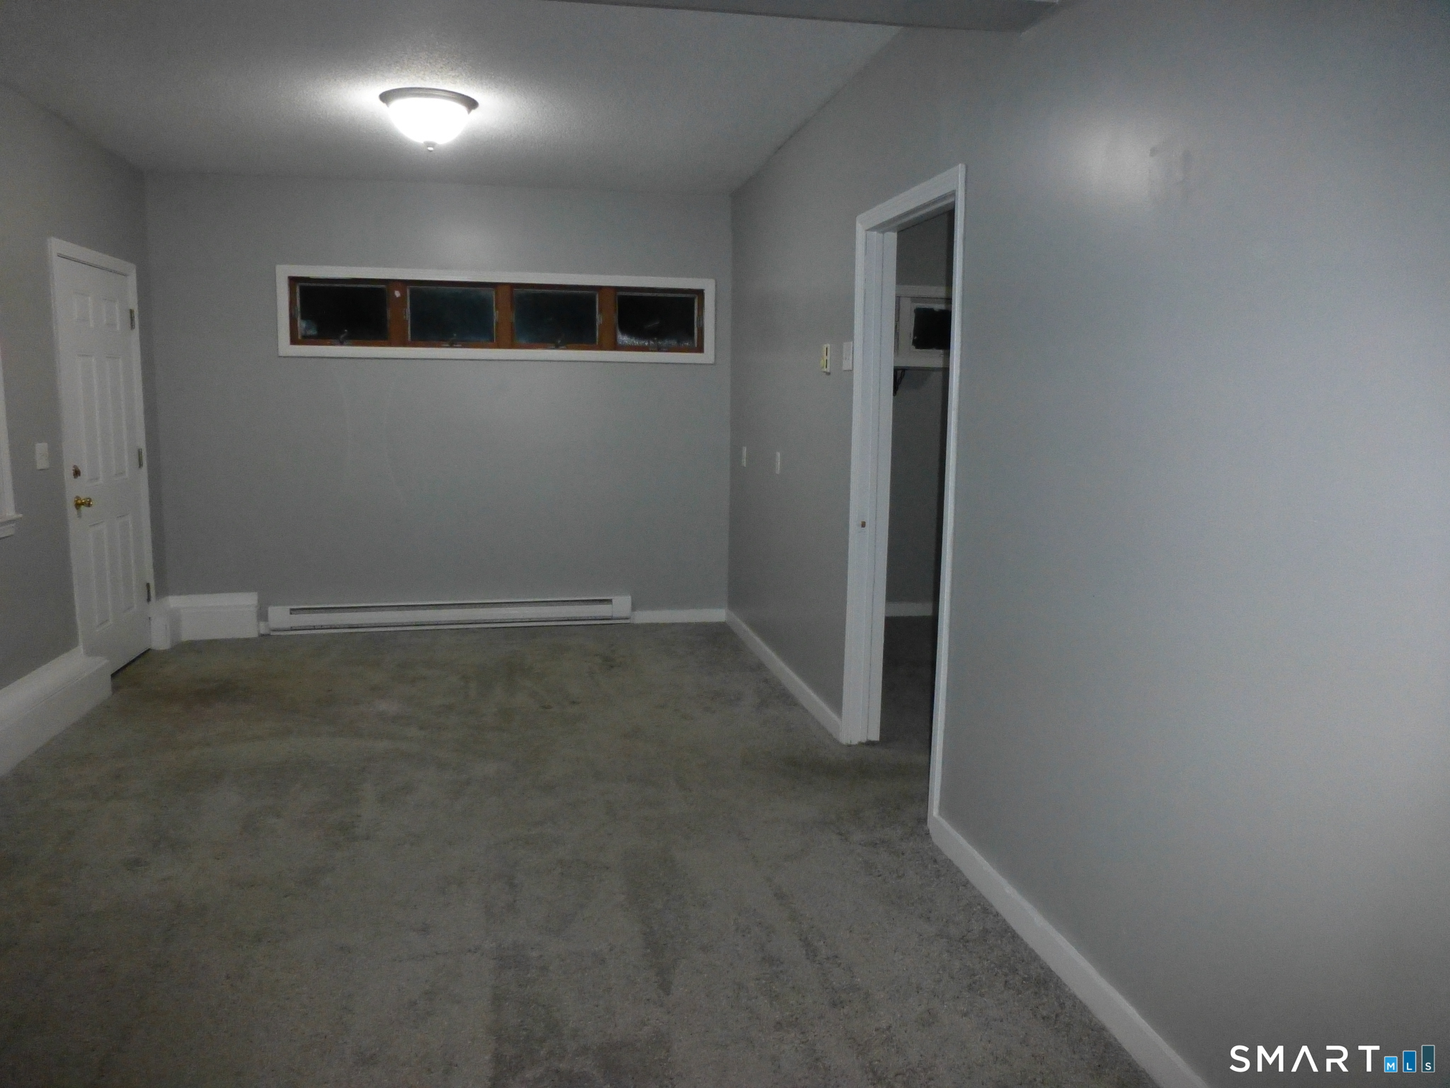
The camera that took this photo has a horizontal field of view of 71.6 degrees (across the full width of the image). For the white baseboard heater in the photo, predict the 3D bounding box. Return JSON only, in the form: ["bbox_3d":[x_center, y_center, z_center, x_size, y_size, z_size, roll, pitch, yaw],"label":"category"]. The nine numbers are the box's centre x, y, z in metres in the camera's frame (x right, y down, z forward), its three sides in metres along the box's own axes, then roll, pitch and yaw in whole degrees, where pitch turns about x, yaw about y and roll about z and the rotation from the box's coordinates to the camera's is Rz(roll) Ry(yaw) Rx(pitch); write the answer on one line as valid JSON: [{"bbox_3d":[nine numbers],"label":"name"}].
[{"bbox_3d":[-1.631,0.427,6.125,2.118,0.174,0.075,-1,8,-12],"label":"white baseboard heater"}]

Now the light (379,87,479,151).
[{"bbox_3d":[-1.234,-1.747,4.206,0.400,0.200,0.400,-1,8,-12],"label":"light"}]

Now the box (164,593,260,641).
[{"bbox_3d":[-2.963,0.425,5.829,0.470,0.260,0.110,-1,8,-12],"label":"box"}]

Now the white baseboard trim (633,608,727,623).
[{"bbox_3d":[-0.294,0.471,6.439,0.617,0.082,0.020,-1,8,-12],"label":"white baseboard trim"}]

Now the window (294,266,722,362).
[{"bbox_3d":[-1.305,-1.352,6.000,2.519,0.510,0.100,-1,8,-12],"label":"window"}]

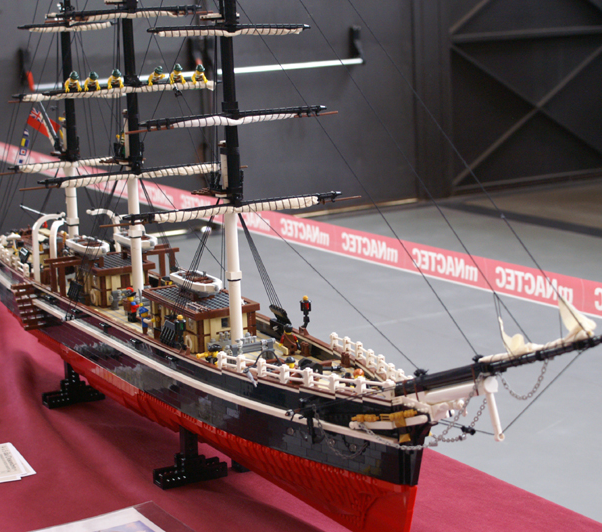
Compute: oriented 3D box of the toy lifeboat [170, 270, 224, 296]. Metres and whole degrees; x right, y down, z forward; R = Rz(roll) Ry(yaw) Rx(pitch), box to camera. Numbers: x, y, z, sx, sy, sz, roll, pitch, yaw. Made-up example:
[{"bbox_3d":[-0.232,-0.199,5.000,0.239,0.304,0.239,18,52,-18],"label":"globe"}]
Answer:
[{"bbox_3d":[-0.133,0.026,1.710,0.040,0.023,0.109,-8,12,-29],"label":"toy lifeboat"}]

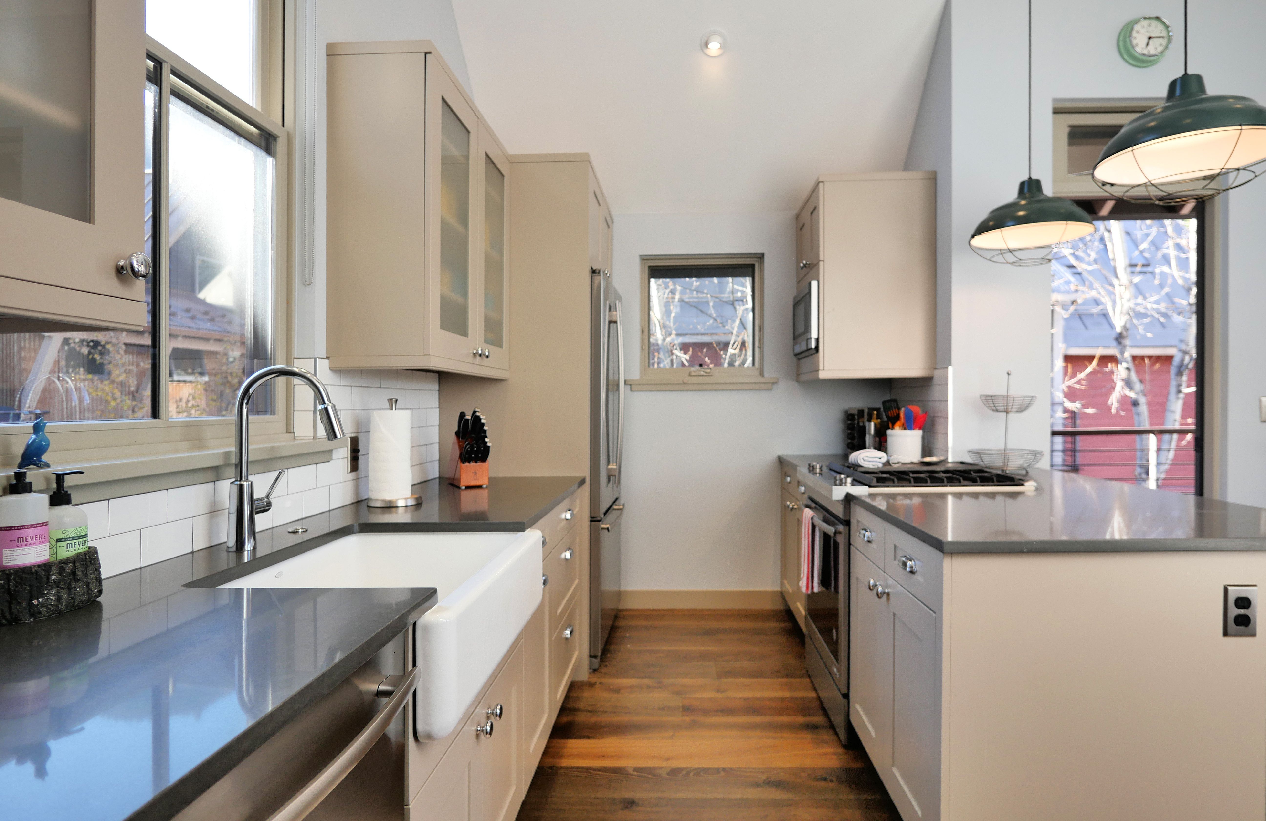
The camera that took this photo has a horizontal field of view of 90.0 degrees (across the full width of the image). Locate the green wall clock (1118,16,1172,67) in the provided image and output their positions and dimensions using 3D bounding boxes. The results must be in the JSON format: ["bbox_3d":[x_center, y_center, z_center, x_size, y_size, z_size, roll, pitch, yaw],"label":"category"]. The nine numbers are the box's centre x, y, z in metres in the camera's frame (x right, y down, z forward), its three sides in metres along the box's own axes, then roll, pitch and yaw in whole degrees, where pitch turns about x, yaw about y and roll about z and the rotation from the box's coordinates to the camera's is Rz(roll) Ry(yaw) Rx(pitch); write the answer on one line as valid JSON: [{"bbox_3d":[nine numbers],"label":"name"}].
[{"bbox_3d":[2.491,-1.794,3.080,0.245,0.245,0.065,0,1,4],"label":"green wall clock"}]

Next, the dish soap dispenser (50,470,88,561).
[{"bbox_3d":[-0.931,0.195,1.034,0.074,0.195,0.065,0,0,8],"label":"dish soap dispenser"}]

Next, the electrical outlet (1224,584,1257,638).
[{"bbox_3d":[1.421,0.469,1.480,0.073,0.118,0.010,0,1,4],"label":"electrical outlet"}]

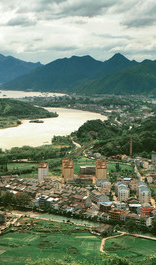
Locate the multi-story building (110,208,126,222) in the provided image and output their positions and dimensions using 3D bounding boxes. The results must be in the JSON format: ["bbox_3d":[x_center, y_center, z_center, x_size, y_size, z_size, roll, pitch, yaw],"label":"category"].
[{"bbox_3d":[50.000,103.050,867.010,14.500,12.000,13.000,4,6,42],"label":"multi-story building"}]

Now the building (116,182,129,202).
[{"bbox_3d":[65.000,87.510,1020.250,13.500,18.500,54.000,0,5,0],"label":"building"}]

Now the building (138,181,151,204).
[{"bbox_3d":[95.000,88.130,1006.260,14.500,19.500,60.000,0,5,0],"label":"building"}]

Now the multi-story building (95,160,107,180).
[{"bbox_3d":[38.000,65.110,1187.000,18.500,36.500,17.000,0,5,-2],"label":"multi-story building"}]

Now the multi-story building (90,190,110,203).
[{"bbox_3d":[30.000,91.710,1008.550,14.500,12.000,38.000,-1,5,-15],"label":"multi-story building"}]

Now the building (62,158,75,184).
[{"bbox_3d":[-16.000,64.120,1186.920,18.500,38.500,17.000,0,5,-4],"label":"building"}]

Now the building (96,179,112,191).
[{"bbox_3d":[41.000,82.380,1106.120,16.000,15.000,27.000,-1,5,-13],"label":"building"}]

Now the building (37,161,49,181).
[{"bbox_3d":[-59.500,67.120,1193.180,17.000,31.500,15.000,0,5,-4],"label":"building"}]

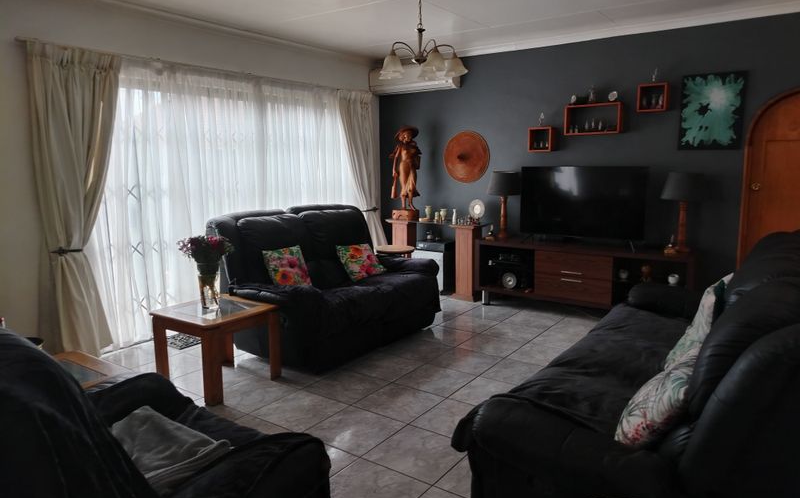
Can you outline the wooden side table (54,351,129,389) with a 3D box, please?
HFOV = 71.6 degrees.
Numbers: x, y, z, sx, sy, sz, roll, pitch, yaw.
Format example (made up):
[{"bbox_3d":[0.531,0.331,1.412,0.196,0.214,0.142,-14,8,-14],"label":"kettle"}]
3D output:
[{"bbox_3d":[-1.577,0.809,2.445,0.555,0.490,0.555,6,11,35],"label":"wooden side table"}]

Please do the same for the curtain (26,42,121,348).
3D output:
[{"bbox_3d":[-2.224,-0.298,4.004,0.160,2.195,0.636,6,11,35],"label":"curtain"}]

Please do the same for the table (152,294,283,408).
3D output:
[{"bbox_3d":[-1.152,0.621,3.527,0.551,0.484,0.559,6,11,35],"label":"table"}]

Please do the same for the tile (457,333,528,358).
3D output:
[{"bbox_3d":[0.695,0.734,4.211,0.399,0.010,0.399,6,11,35],"label":"tile"}]

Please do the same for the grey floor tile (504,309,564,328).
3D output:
[{"bbox_3d":[1.163,0.629,4.870,0.400,0.010,0.400,6,11,35],"label":"grey floor tile"}]

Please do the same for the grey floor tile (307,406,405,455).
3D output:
[{"bbox_3d":[-0.233,0.961,2.931,0.400,0.010,0.400,6,11,35],"label":"grey floor tile"}]

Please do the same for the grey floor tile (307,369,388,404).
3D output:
[{"bbox_3d":[-0.333,0.877,3.519,0.403,0.010,0.403,6,11,35],"label":"grey floor tile"}]

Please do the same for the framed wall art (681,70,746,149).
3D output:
[{"bbox_3d":[2.529,-1.107,4.496,0.450,0.603,0.030,6,11,35],"label":"framed wall art"}]

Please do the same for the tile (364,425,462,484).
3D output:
[{"bbox_3d":[0.095,0.995,2.701,0.400,0.010,0.400,6,11,35],"label":"tile"}]

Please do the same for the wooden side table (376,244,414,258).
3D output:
[{"bbox_3d":[-0.032,0.250,5.640,0.380,0.510,0.380,6,11,35],"label":"wooden side table"}]

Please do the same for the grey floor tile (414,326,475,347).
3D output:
[{"bbox_3d":[0.367,0.698,4.441,0.399,0.010,0.399,6,11,35],"label":"grey floor tile"}]

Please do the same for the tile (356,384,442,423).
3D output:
[{"bbox_3d":[0.000,0.911,3.285,0.403,0.010,0.403,6,11,35],"label":"tile"}]

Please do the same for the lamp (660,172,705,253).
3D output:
[{"bbox_3d":[2.358,-0.296,4.566,0.339,0.641,0.339,6,11,35],"label":"lamp"}]

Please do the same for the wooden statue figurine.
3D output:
[{"bbox_3d":[0.062,-0.846,6.193,0.320,1.040,0.240,2,10,17],"label":"wooden statue figurine"}]

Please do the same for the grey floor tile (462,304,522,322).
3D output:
[{"bbox_3d":[0.835,0.595,5.100,0.400,0.010,0.400,6,11,35],"label":"grey floor tile"}]

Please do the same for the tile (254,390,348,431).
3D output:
[{"bbox_3d":[-0.569,0.932,3.191,0.403,0.010,0.403,6,11,35],"label":"tile"}]

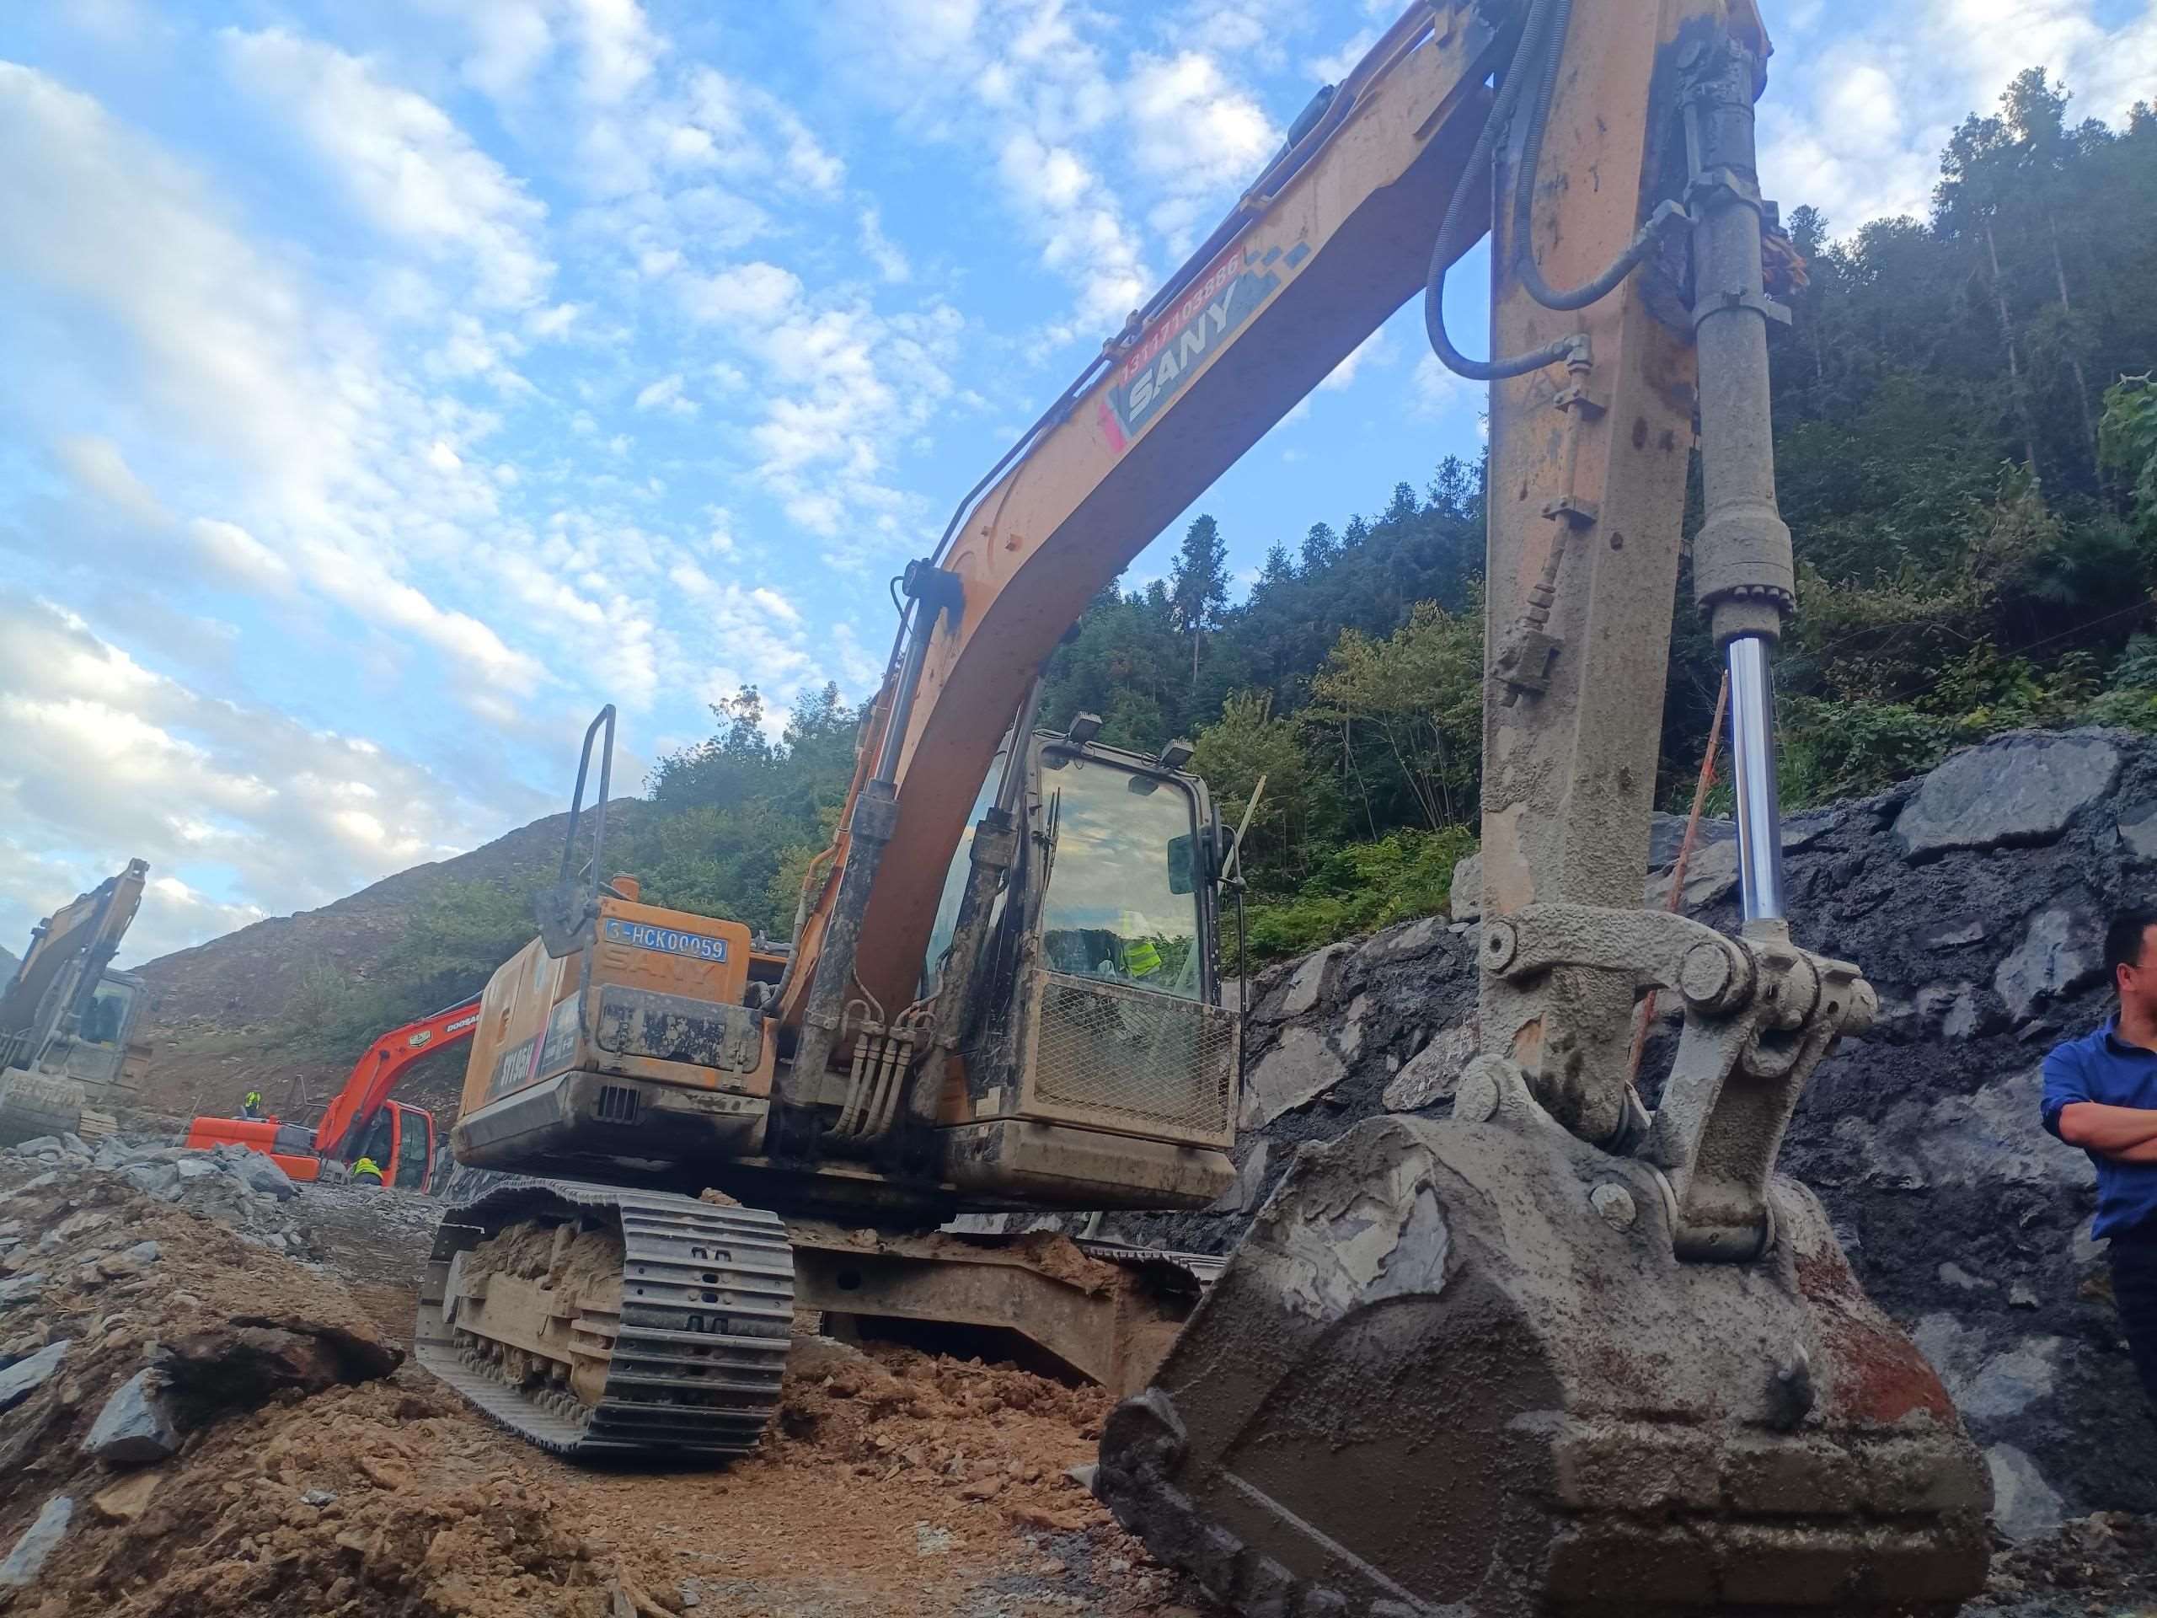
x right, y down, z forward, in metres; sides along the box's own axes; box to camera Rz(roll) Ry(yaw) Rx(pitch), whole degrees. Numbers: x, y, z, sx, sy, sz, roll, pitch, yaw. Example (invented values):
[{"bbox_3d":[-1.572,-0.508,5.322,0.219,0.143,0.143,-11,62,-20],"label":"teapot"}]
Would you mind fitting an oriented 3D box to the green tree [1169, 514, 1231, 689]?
[{"bbox_3d":[5.461,-9.166,72.648,2.720,8.578,2.720,1,-15,0],"label":"green tree"}]

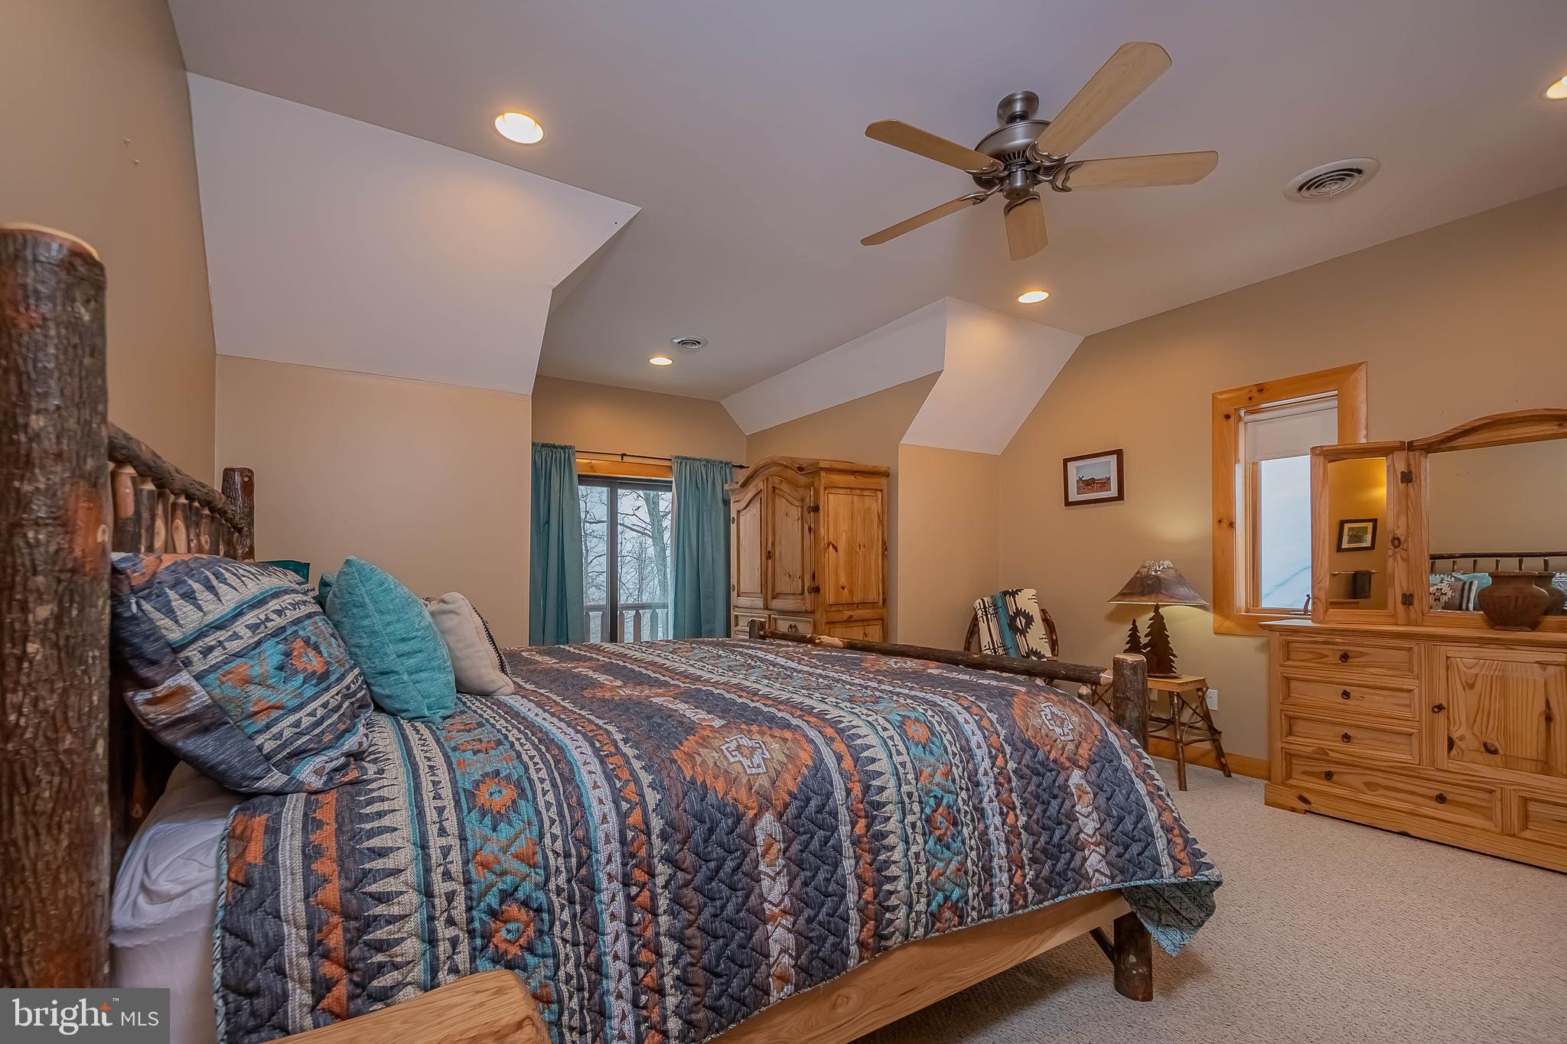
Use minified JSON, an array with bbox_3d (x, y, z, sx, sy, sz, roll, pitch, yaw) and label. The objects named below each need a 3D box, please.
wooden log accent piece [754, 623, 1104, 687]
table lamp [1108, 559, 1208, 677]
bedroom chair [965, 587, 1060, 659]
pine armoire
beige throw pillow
[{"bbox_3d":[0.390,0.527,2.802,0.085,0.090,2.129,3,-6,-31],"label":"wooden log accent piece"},{"bbox_3d":[2.166,0.560,3.776,0.500,0.660,0.500,3,-4,-31],"label":"table lamp"},{"bbox_3d":[1.549,0.968,4.530,0.600,1.000,0.650,0,-3,3],"label":"bedroom chair"},{"bbox_3d":[0.178,0.497,5.136,0.620,1.990,1.240,3,-4,-31],"label":"pine armoire"},{"bbox_3d":[-0.932,0.371,1.980,0.150,0.350,0.440,-30,13,-29],"label":"beige throw pillow"}]

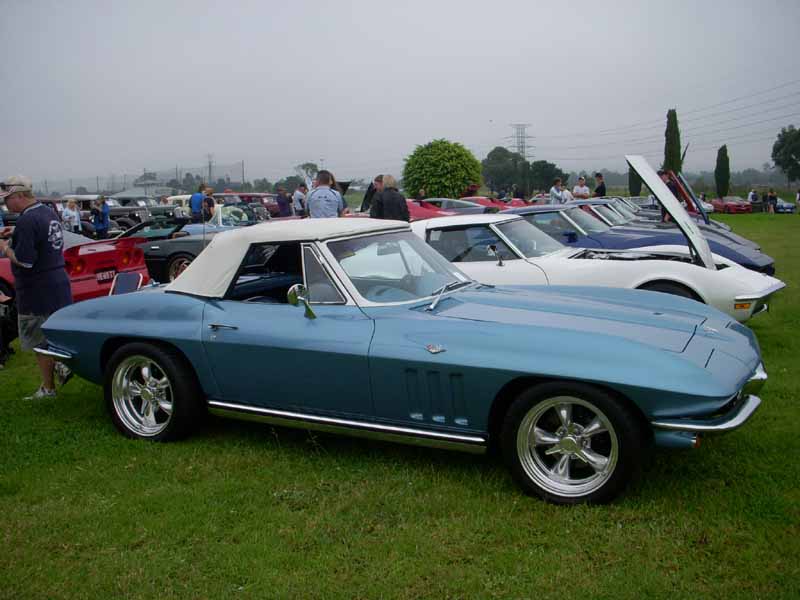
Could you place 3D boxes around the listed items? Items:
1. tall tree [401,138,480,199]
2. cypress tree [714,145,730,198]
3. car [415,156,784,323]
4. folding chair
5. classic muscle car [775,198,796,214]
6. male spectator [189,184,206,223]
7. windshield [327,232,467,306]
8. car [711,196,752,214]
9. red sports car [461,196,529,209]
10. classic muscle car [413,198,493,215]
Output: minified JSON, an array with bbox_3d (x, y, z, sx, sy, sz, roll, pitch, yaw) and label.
[{"bbox_3d":[2.904,-8.848,60.000,5.400,4.400,5.400,-1,7,0],"label":"tall tree"},{"bbox_3d":[26.502,-10.318,72.308,1.250,4.900,1.250,0,7,0],"label":"cypress tree"},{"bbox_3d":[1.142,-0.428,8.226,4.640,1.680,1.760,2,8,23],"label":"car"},{"bbox_3d":[-2.914,0.116,9.022,0.560,0.800,0.500,2,8,21],"label":"folding chair"},{"bbox_3d":[27.619,-6.758,63.000,1.780,1.220,4.400,-2,7,-14],"label":"classic muscle car"},{"bbox_3d":[-5.525,-2.288,24.108,0.500,1.750,0.360,4,8,30],"label":"male spectator"},{"bbox_3d":[0.041,-0.195,5.105,0.500,0.380,1.360,3,8,26],"label":"windshield"},{"bbox_3d":[22.649,-6.456,60.000,1.800,1.200,4.400,-1,7,-5],"label":"car"},{"bbox_3d":[2.842,-3.256,33.075,4.500,1.200,1.780,3,8,26],"label":"red sports car"},{"bbox_3d":[0.853,-2.233,24.579,4.500,1.190,1.800,3,8,24],"label":"classic muscle car"}]

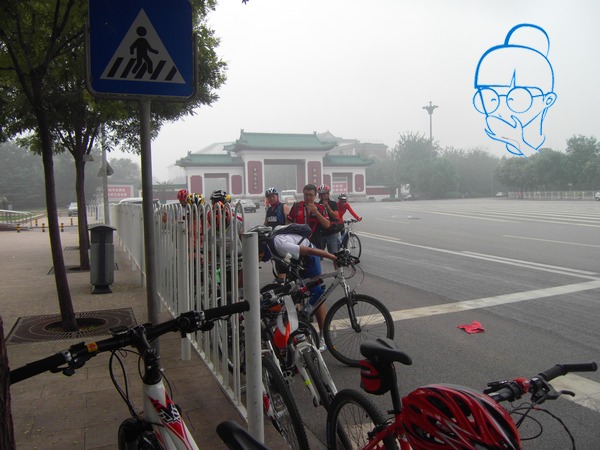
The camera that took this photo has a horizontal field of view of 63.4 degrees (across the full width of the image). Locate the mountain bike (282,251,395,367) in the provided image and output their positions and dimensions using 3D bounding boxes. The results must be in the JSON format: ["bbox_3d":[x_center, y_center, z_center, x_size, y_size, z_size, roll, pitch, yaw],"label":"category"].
[{"bbox_3d":[0.170,0.759,4.770,1.680,1.060,0.600,1,4,40],"label":"mountain bike"}]

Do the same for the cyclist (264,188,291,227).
[{"bbox_3d":[-0.399,0.228,8.600,0.540,1.760,0.400,0,3,21],"label":"cyclist"}]

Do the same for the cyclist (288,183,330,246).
[{"bbox_3d":[0.105,0.368,6.000,0.560,1.730,0.420,-1,3,7],"label":"cyclist"}]

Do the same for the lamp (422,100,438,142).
[{"bbox_3d":[25.546,-13.830,95.000,3.000,20.100,3.000,-1,3,0],"label":"lamp"}]

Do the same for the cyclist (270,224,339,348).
[{"bbox_3d":[0.000,0.637,4.880,0.820,1.300,0.600,-2,3,-14],"label":"cyclist"}]

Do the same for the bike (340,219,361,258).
[{"bbox_3d":[1.200,0.320,13.100,0.600,1.050,1.700,-3,3,-30],"label":"bike"}]

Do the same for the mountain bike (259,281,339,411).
[{"bbox_3d":[-0.055,0.849,3.340,0.620,1.050,1.680,-13,6,-15],"label":"mountain bike"}]

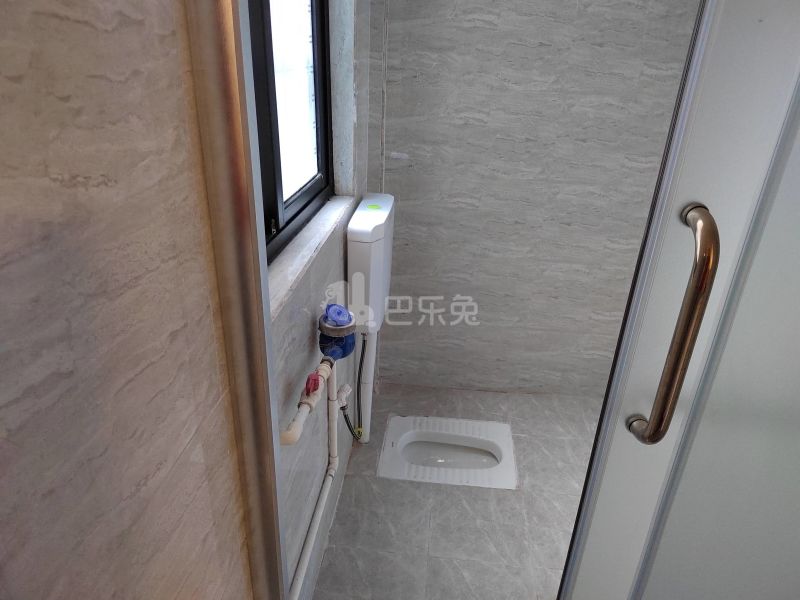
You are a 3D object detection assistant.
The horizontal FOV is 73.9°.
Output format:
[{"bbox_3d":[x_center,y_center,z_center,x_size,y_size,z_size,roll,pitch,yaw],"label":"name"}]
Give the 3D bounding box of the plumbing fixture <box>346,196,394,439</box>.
[{"bbox_3d":[-0.103,0.117,1.894,0.108,0.900,0.420,4,24,4],"label":"plumbing fixture"}]

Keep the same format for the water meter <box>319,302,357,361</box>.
[{"bbox_3d":[-0.142,0.073,1.218,0.086,0.128,0.125,4,24,4],"label":"water meter"}]

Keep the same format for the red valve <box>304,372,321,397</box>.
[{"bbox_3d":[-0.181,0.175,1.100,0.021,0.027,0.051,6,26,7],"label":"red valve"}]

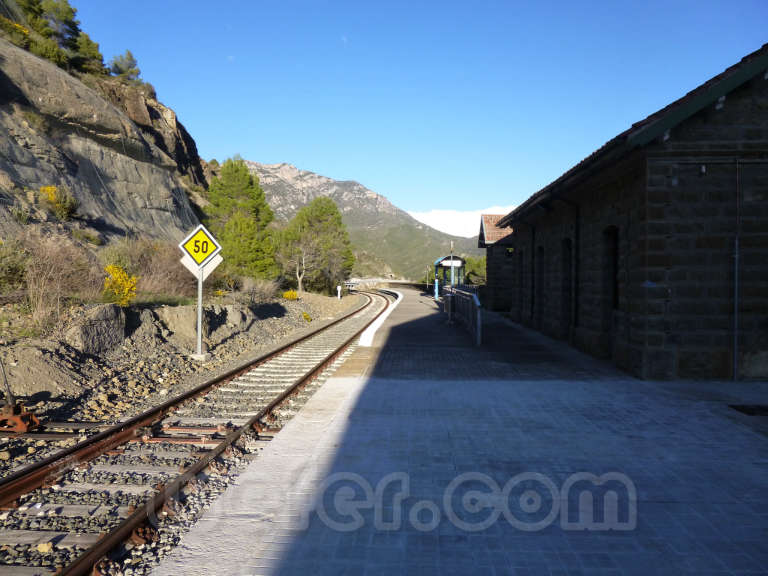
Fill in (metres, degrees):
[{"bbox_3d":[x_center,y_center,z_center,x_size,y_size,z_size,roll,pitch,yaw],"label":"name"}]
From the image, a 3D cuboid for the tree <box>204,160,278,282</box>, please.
[{"bbox_3d":[-10.089,-4.746,39.000,5.100,8.700,5.000,1,1,0],"label":"tree"}]

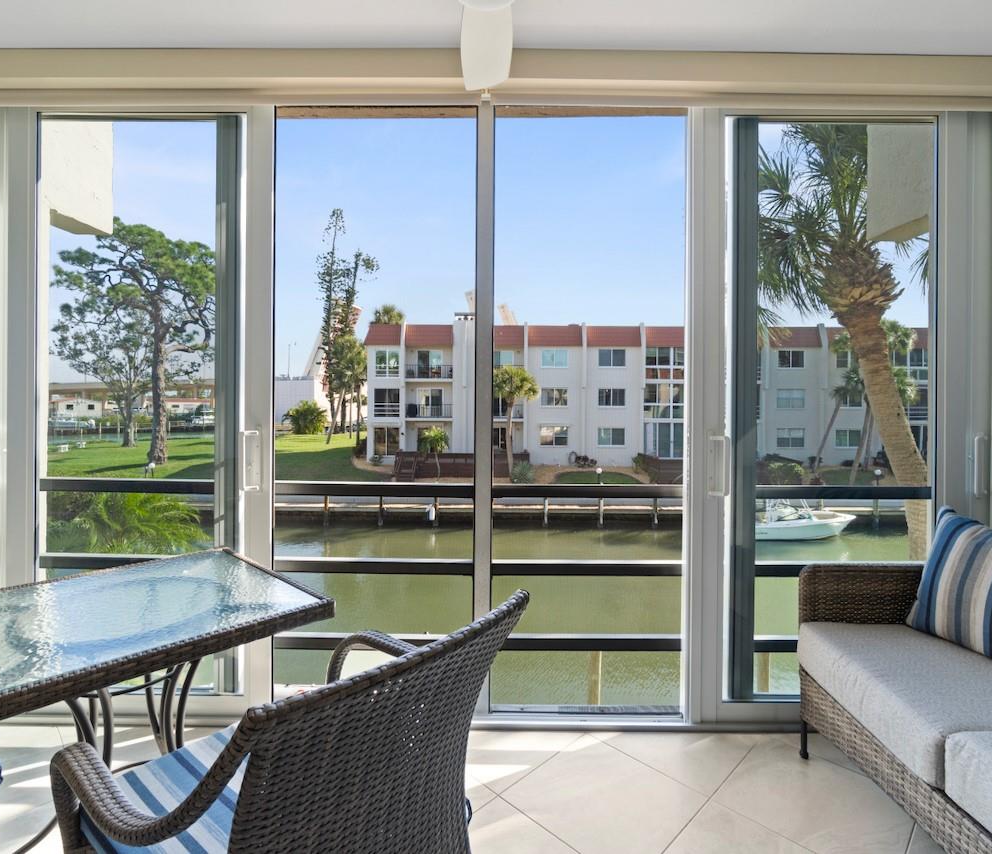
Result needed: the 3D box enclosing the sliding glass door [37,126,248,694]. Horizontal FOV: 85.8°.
[{"bbox_3d":[-1.360,-0.090,2.030,0.820,2.210,0.080,0,0,0],"label":"sliding glass door"}]

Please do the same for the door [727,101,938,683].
[{"bbox_3d":[1.290,-0.070,2.030,0.790,2.210,0.080,0,0,0],"label":"door"}]

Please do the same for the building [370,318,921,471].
[{"bbox_3d":[10.400,-2.350,42.000,39.000,10.000,12.500,0,0,0],"label":"building"}]

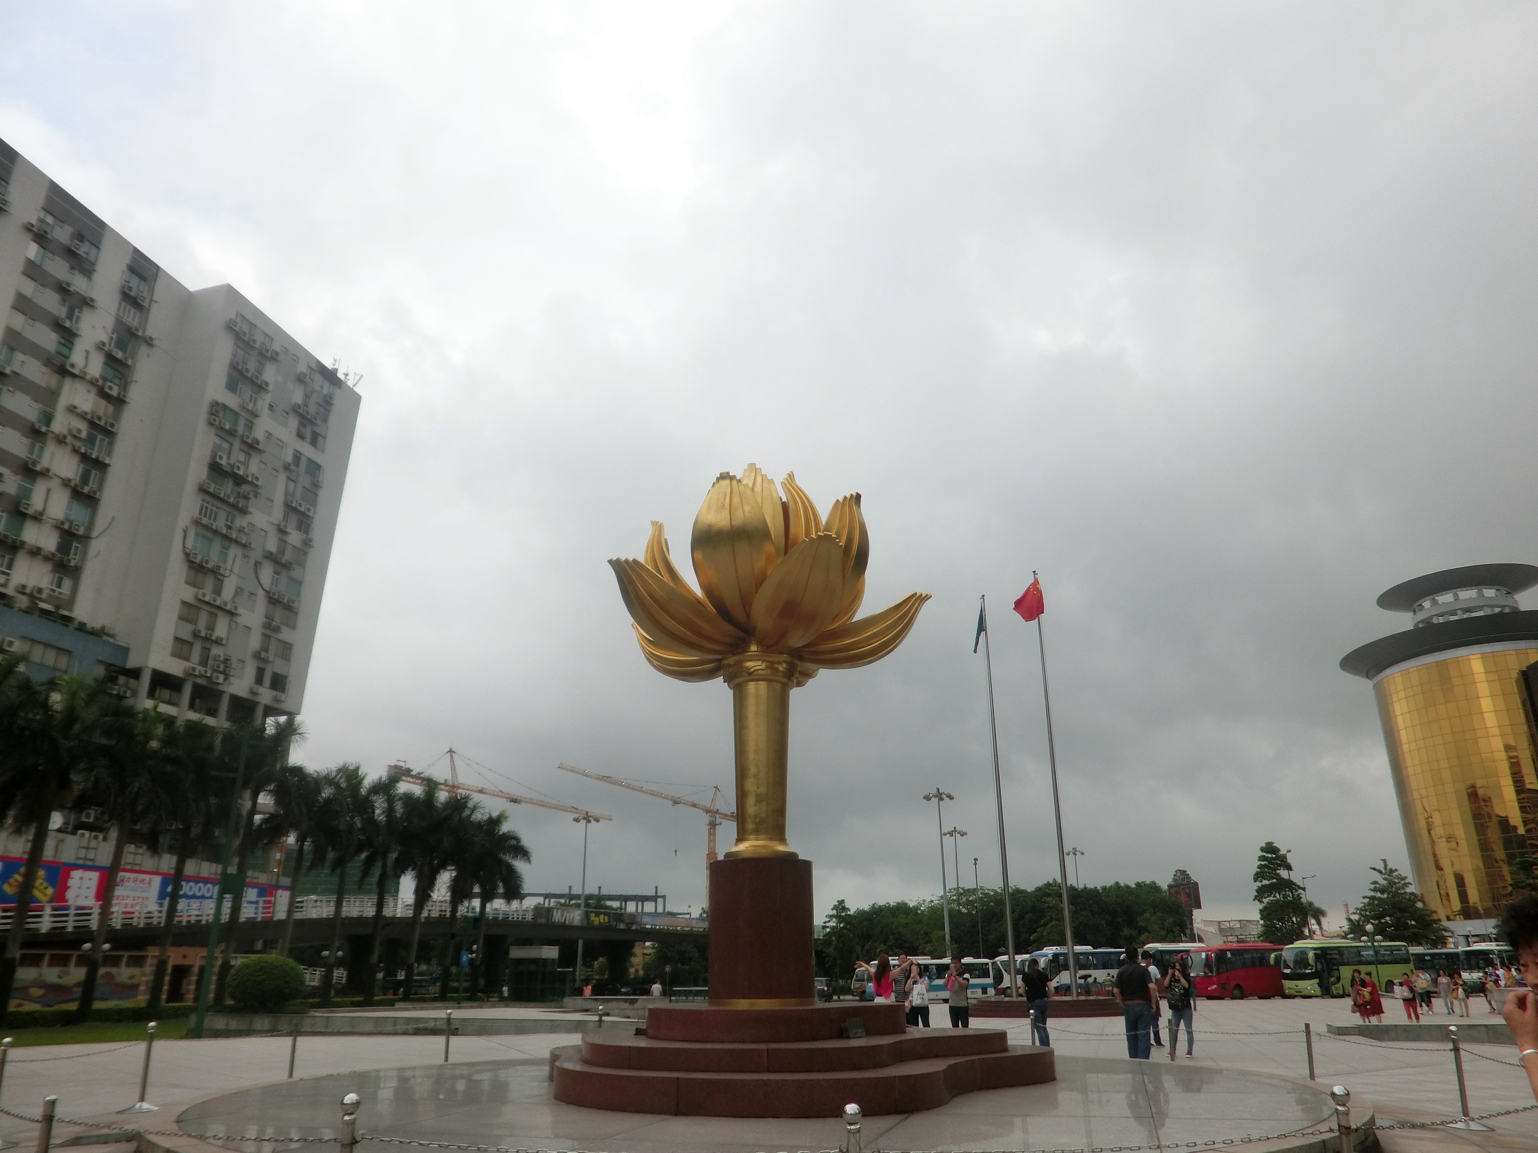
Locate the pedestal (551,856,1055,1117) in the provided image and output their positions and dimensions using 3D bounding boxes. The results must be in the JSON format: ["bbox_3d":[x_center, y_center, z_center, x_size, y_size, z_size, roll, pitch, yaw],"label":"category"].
[{"bbox_3d":[0.277,3.891,10.555,5.000,2.080,4.700,0,-20,0],"label":"pedestal"}]

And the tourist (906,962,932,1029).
[{"bbox_3d":[3.054,8.733,21.813,0.500,1.570,0.450,-5,-21,11],"label":"tourist"}]

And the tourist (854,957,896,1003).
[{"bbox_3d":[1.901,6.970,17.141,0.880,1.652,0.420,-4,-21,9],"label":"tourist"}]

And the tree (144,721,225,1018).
[{"bbox_3d":[-25.980,11.959,44.702,3.700,11.966,3.700,0,-20,0],"label":"tree"}]

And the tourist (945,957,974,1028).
[{"bbox_3d":[3.981,8.850,22.300,0.550,1.680,0.450,-6,-21,13],"label":"tourist"}]

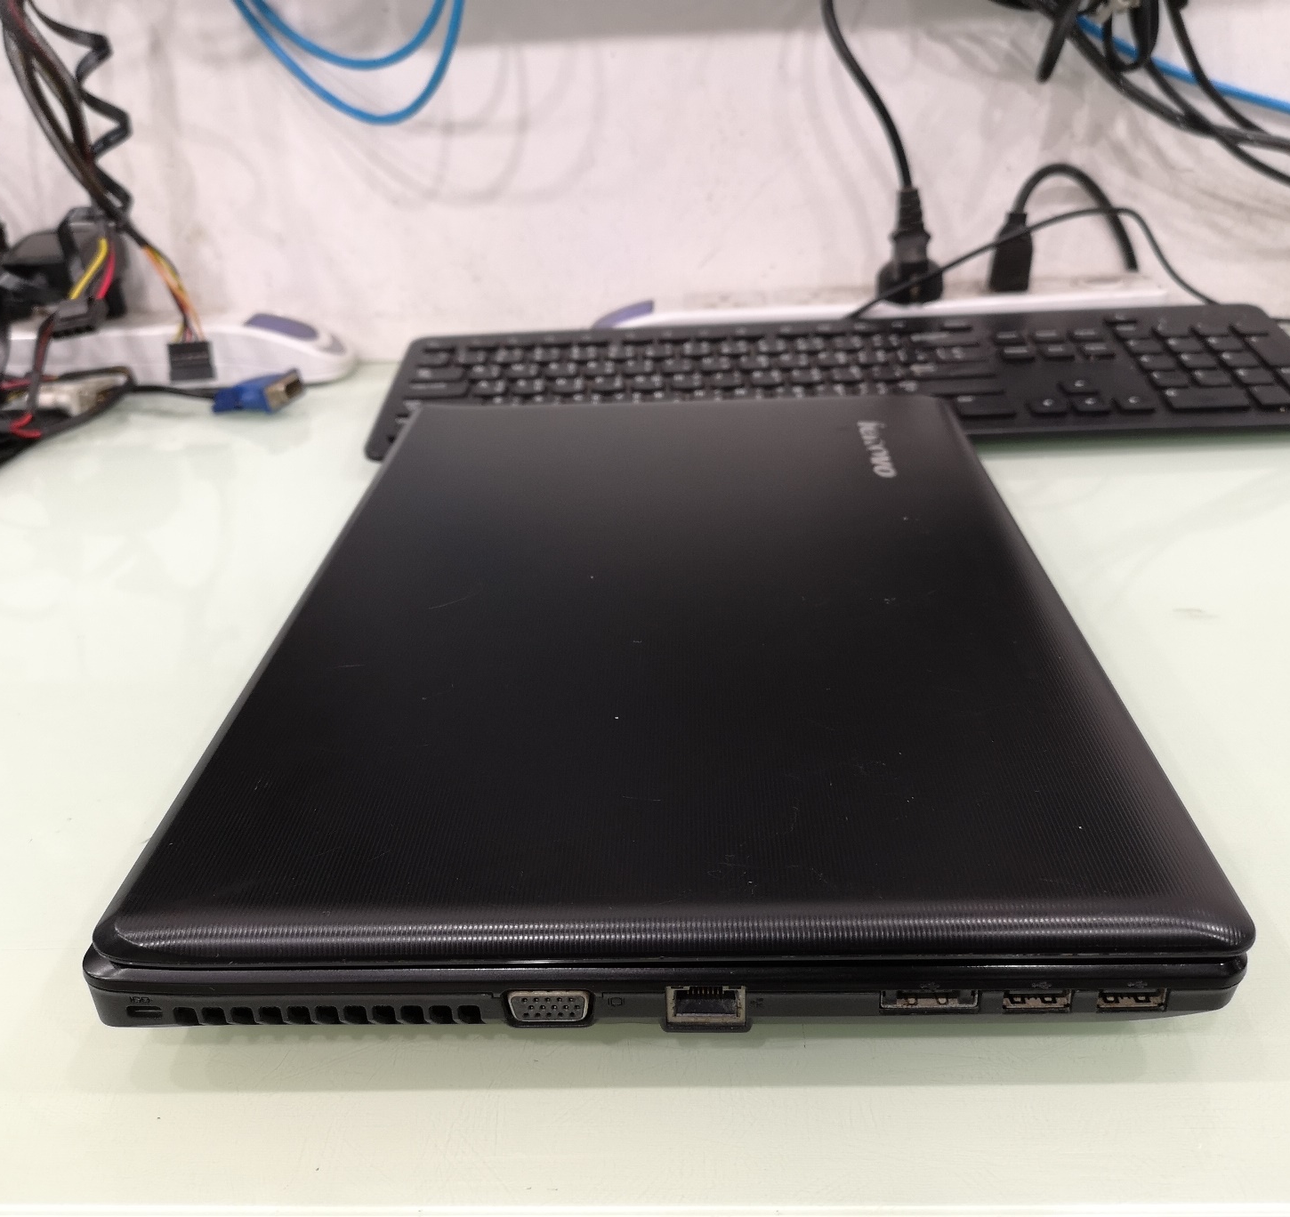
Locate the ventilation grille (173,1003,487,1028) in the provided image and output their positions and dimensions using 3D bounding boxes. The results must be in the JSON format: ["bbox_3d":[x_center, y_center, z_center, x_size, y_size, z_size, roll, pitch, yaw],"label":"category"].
[{"bbox_3d":[-0.063,0.080,0.258,0.064,0.007,0.008,-1,27,3],"label":"ventilation grille"}]

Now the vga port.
[{"bbox_3d":[-0.019,0.078,0.255,0.017,0.009,0.008,-1,27,3],"label":"vga port"}]

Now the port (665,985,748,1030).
[{"bbox_3d":[0.012,0.077,0.255,0.017,0.012,0.010,-1,27,3],"label":"port"}]

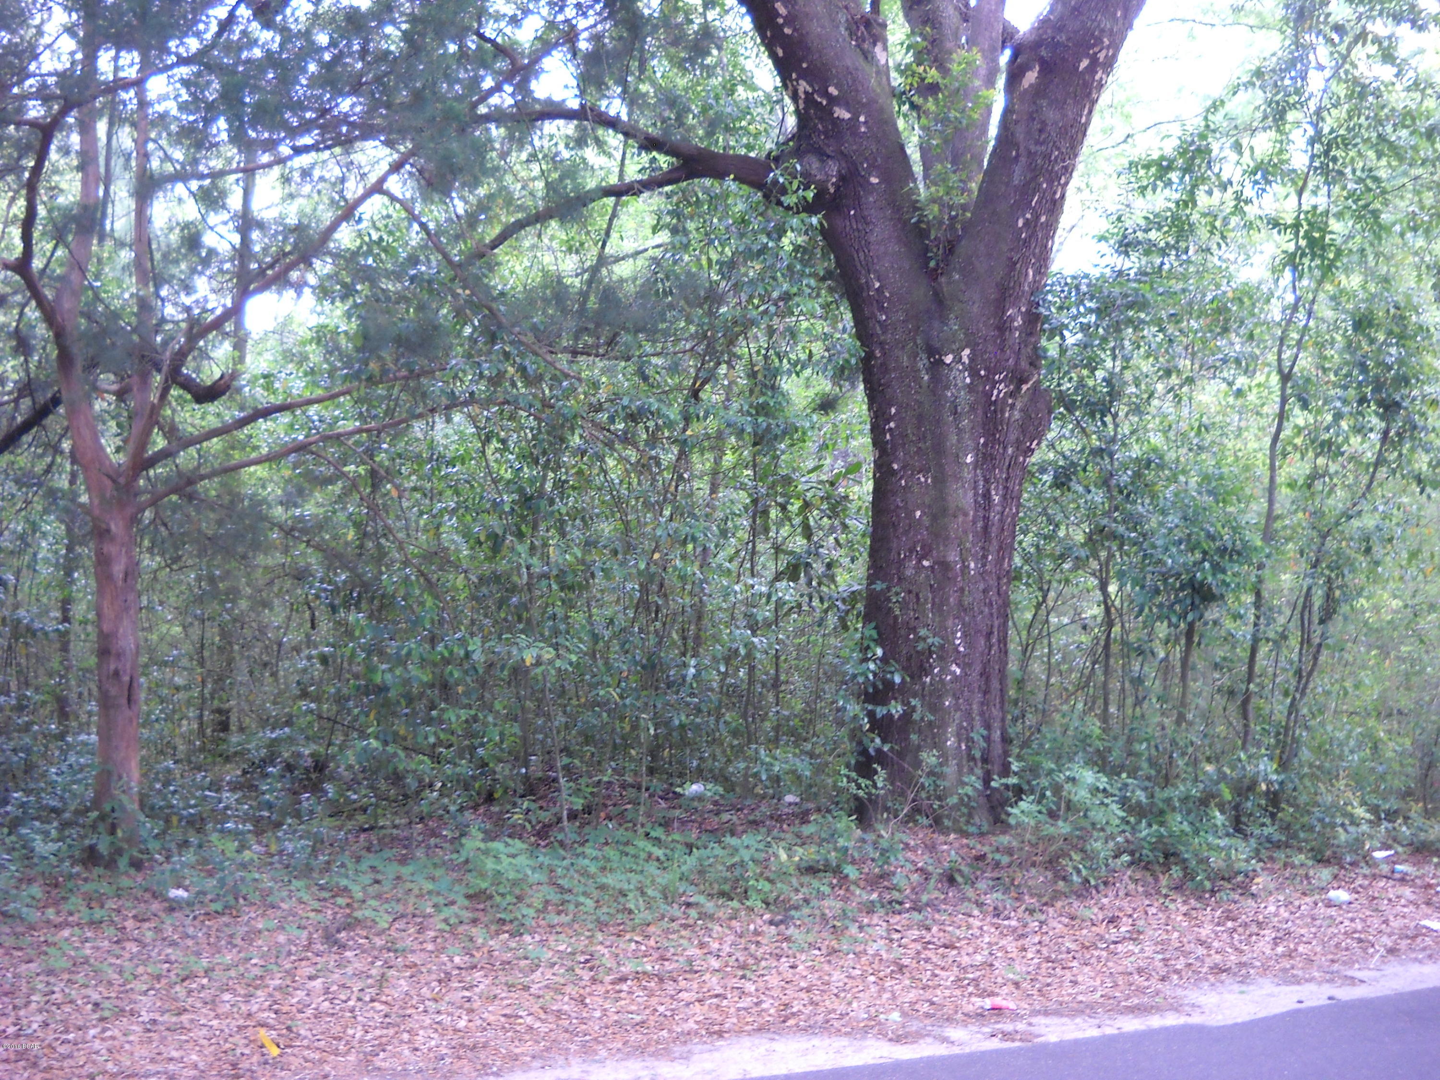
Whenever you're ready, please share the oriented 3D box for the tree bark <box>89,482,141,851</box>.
[{"bbox_3d":[-3.084,0.697,8.700,0.260,1.880,0.250,0,0,0],"label":"tree bark"}]

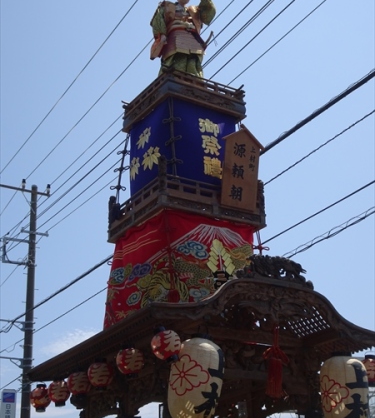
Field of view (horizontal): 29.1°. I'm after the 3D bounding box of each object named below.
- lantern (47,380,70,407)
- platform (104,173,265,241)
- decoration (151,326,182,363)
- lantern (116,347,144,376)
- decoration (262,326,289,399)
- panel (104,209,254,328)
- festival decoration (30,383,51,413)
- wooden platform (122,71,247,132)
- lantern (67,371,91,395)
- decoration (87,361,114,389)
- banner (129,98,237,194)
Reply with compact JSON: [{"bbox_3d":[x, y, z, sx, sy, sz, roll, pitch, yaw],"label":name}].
[{"bbox_3d":[-1.531,2.210,8.650,0.260,0.325,0.260,12,-26,-31],"label":"lantern"},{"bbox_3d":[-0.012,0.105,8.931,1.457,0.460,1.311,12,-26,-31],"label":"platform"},{"bbox_3d":[-0.182,1.176,6.260,0.260,0.325,0.260,-20,-22,-4],"label":"decoration"},{"bbox_3d":[-0.502,1.342,6.355,0.243,0.272,0.243,3,-23,-14],"label":"lantern"},{"bbox_3d":[0.803,1.401,6.591,0.246,0.676,0.154,12,-26,-32],"label":"decoration"},{"bbox_3d":[-0.035,0.848,8.591,1.320,1.170,1.300,12,-26,-31],"label":"panel"},{"bbox_3d":[-1.826,2.349,9.000,0.260,0.325,0.260,-2,-22,-1],"label":"festival decoration"},{"bbox_3d":[-0.048,-1.183,8.905,1.127,0.359,1.087,12,-26,-32],"label":"wooden platform"},{"bbox_3d":[-1.230,1.971,8.150,0.260,0.325,0.260,12,-26,-31],"label":"lantern"},{"bbox_3d":[-0.822,1.574,6.826,0.243,0.272,0.243,-2,-22,0],"label":"decoration"},{"bbox_3d":[-0.026,-0.538,8.653,0.994,1.127,0.963,12,-26,-32],"label":"banner"}]

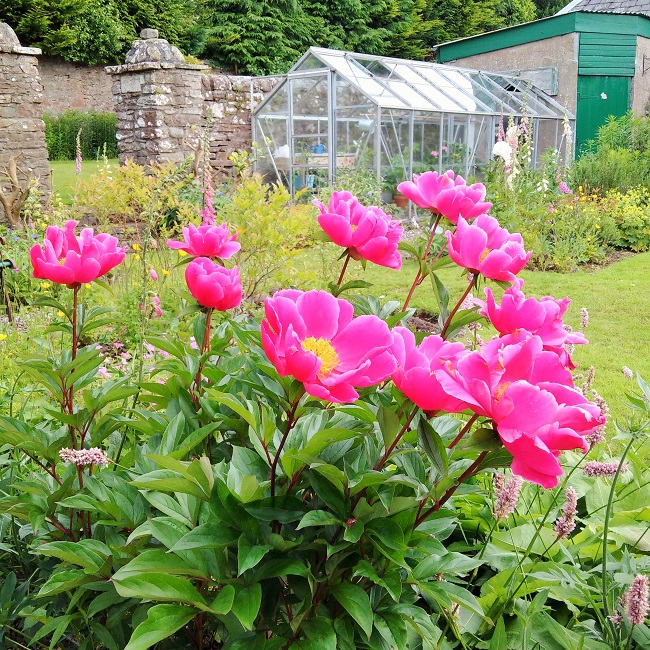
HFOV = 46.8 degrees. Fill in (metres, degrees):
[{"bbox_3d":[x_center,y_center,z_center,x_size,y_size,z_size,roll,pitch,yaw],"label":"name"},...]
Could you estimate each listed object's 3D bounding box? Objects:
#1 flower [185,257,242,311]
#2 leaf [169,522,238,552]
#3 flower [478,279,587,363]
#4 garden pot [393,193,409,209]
[{"bbox_3d":[-0.175,-0.065,1.180,0.091,0.082,0.090,-1,13,0],"label":"flower"},{"bbox_3d":[-0.139,0.243,0.860,0.082,0.028,0.050,-1,13,0],"label":"leaf"},{"bbox_3d":[0.280,-0.006,1.020,0.138,0.105,0.115,2,13,11],"label":"flower"},{"bbox_3d":[0.933,-1.490,9.100,0.205,0.190,0.205,-1,13,0],"label":"garden pot"}]

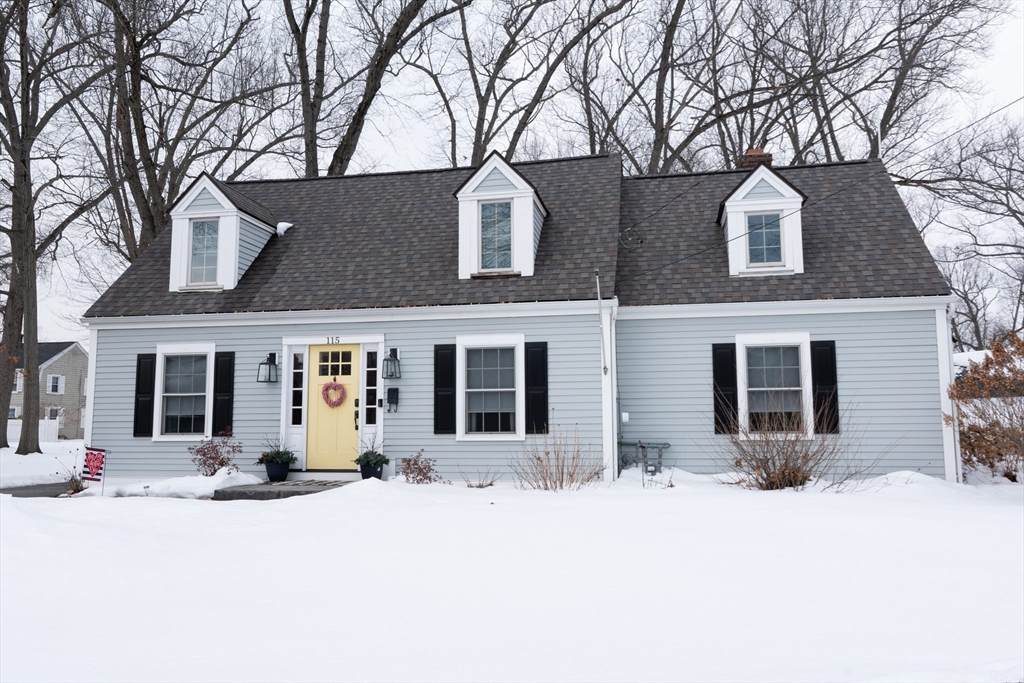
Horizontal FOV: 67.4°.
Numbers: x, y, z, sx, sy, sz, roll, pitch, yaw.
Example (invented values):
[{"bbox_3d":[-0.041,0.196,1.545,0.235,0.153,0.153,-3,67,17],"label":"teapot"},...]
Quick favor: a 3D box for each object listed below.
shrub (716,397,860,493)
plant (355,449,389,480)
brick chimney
[{"bbox_3d":[3.789,1.401,10.449,1.817,1.241,1.600,-1,-6,10],"label":"shrub"},{"bbox_3d":[-2.168,1.906,11.852,0.520,0.534,0.500,-1,-6,10],"label":"plant"},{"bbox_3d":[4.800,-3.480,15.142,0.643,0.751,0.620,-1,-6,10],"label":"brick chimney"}]

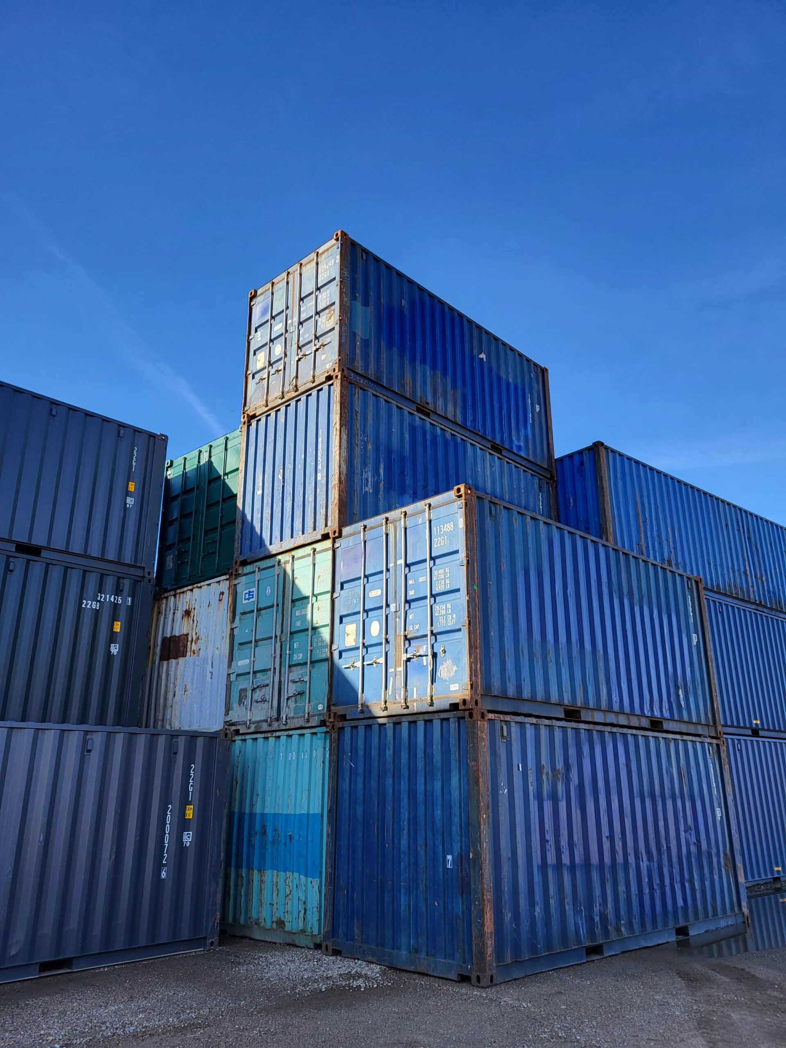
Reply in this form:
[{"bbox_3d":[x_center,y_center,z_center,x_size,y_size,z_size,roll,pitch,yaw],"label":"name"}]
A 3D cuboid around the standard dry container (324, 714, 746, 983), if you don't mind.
[{"bbox_3d":[2.196,4.173,10.743,6.058,2.591,2.438,18,-26,-41],"label":"standard dry container"}]

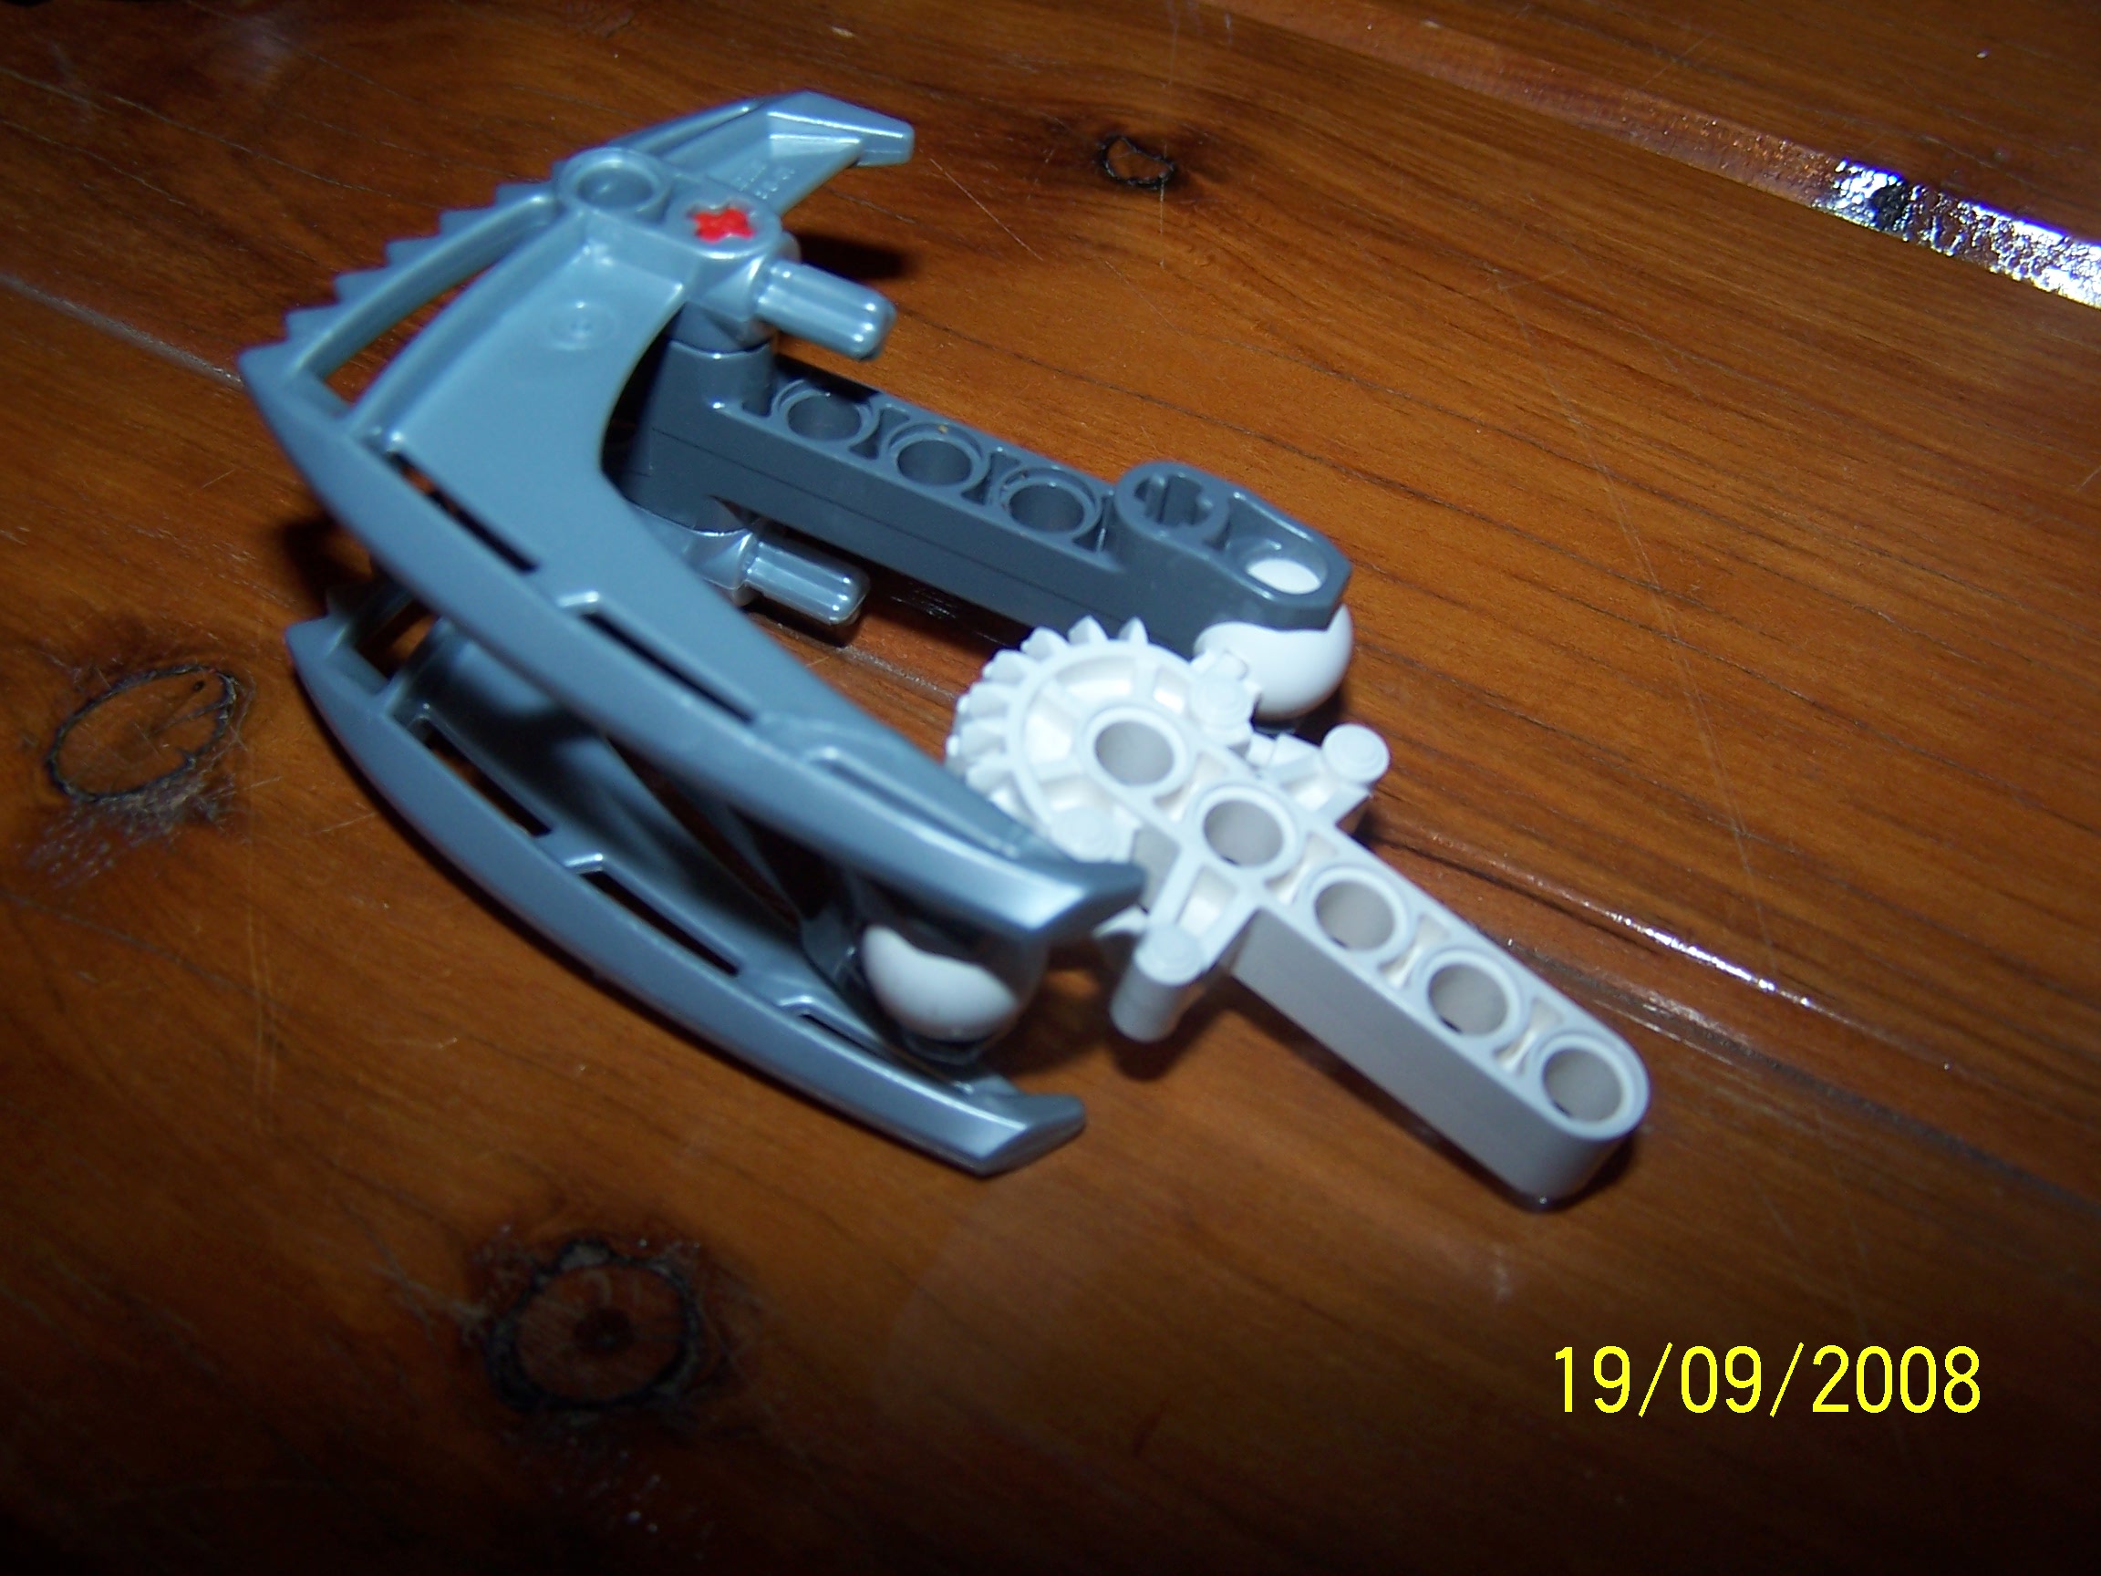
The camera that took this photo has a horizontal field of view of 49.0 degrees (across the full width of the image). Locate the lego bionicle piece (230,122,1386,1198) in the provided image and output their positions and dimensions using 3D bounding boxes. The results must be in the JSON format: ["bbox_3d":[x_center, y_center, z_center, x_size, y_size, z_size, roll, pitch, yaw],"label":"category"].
[{"bbox_3d":[-0.013,-0.014,0.146,0.063,0.033,0.048,35,53,18],"label":"lego bionicle piece"}]

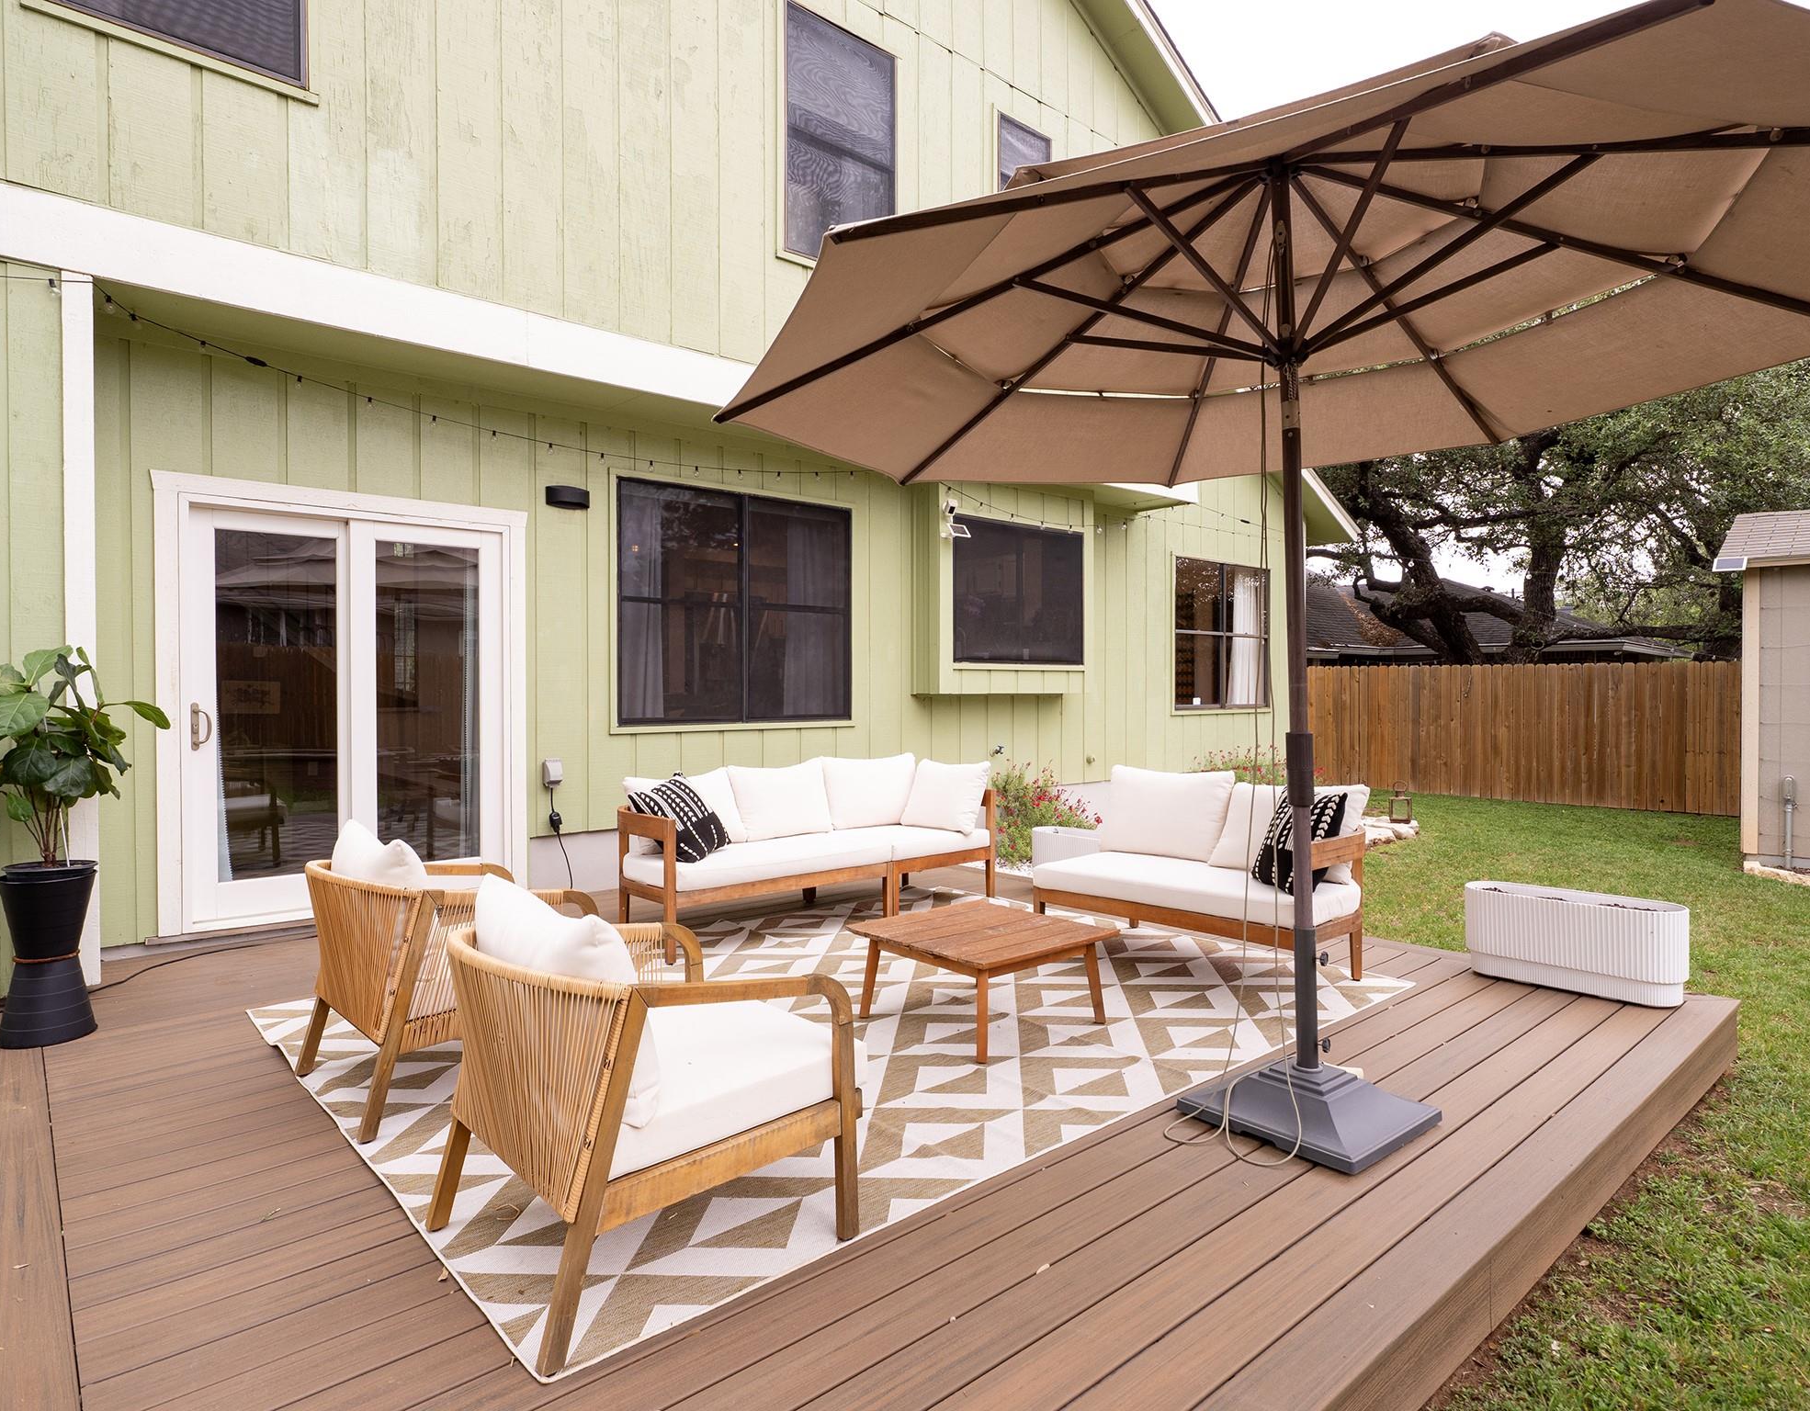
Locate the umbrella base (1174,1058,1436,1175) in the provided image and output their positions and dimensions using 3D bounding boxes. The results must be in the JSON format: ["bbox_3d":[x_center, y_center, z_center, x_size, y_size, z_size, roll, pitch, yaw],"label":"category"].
[{"bbox_3d":[1.151,1.102,2.792,0.490,0.145,0.505,-1,1,-39],"label":"umbrella base"}]

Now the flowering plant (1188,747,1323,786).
[{"bbox_3d":[3.657,0.881,10.145,1.200,0.900,1.350,-1,1,-40],"label":"flowering plant"}]

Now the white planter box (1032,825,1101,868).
[{"bbox_3d":[1.087,0.953,5.819,0.270,0.370,0.778,-1,1,-43],"label":"white planter box"}]

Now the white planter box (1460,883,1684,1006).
[{"bbox_3d":[2.748,0.971,4.042,0.270,0.370,0.778,-1,1,-45],"label":"white planter box"}]

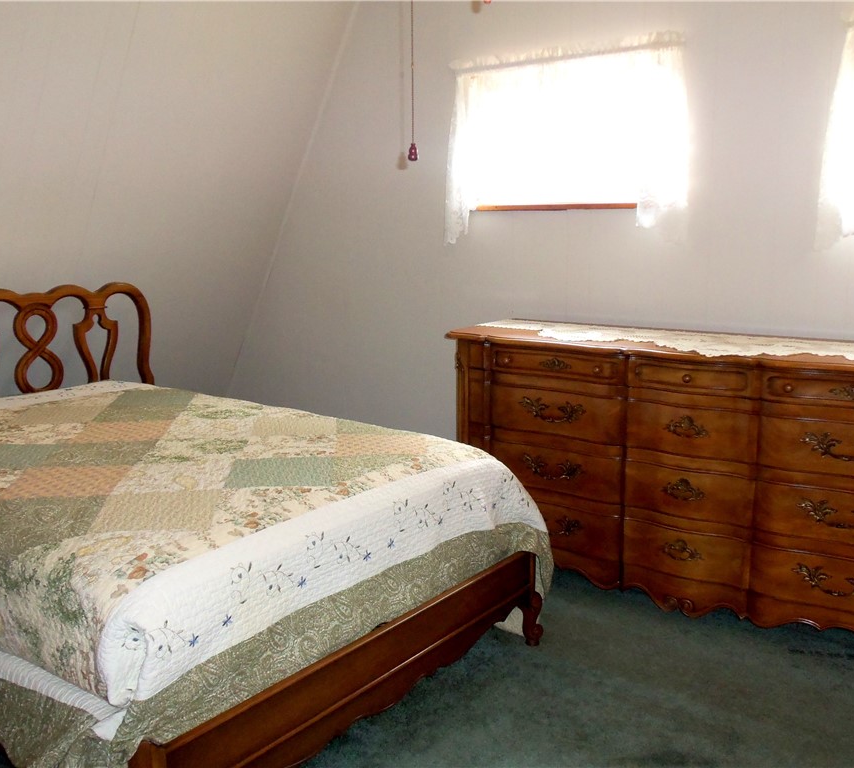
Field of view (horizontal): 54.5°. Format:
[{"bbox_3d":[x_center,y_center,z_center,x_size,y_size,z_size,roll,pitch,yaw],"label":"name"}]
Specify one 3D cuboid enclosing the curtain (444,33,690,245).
[{"bbox_3d":[0.534,-0.971,3.457,1.069,0.746,0.090,7,13,36],"label":"curtain"}]

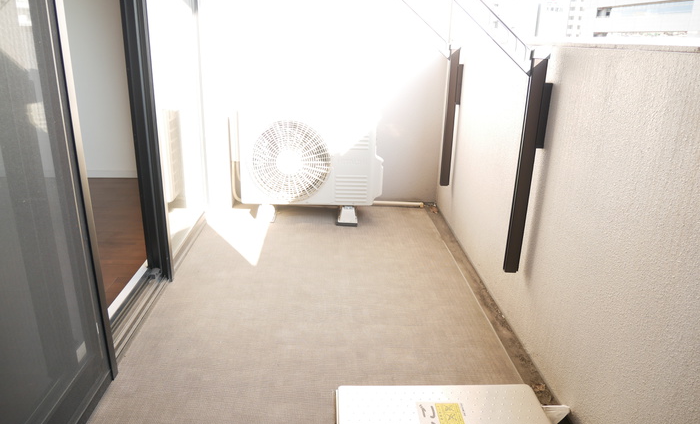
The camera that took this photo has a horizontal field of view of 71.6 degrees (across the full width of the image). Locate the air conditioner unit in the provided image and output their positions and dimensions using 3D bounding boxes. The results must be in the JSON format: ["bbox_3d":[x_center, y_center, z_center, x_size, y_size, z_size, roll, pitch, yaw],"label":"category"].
[{"bbox_3d":[-0.227,-0.336,2.971,0.841,0.537,0.300,1,19,-3],"label":"air conditioner unit"}]

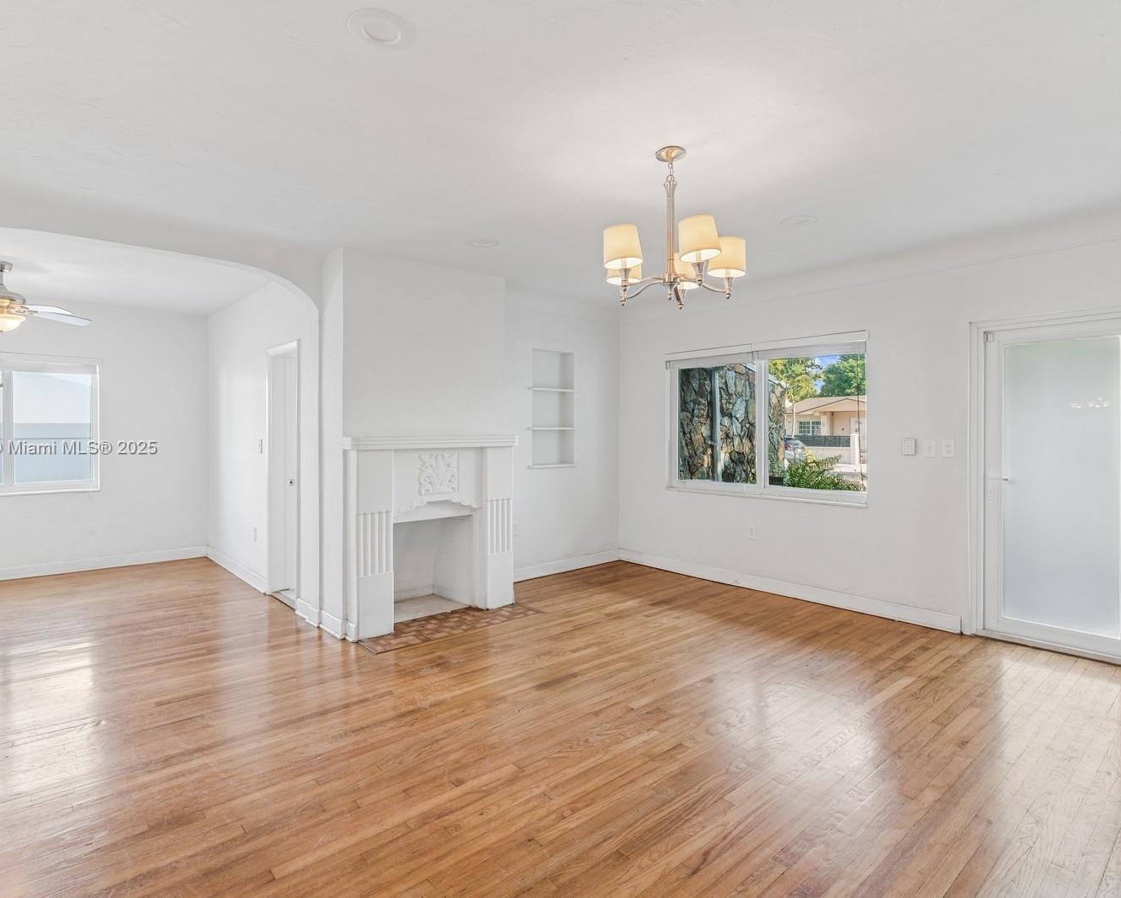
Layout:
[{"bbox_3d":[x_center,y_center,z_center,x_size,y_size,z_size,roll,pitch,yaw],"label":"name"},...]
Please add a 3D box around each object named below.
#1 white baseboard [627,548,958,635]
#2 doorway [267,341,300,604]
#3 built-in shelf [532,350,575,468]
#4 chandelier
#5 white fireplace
[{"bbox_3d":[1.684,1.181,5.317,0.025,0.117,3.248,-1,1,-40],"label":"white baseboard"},{"bbox_3d":[-2.167,0.205,4.785,0.130,2.047,0.784,-1,1,-42],"label":"doorway"},{"bbox_3d":[-0.126,-0.387,5.931,0.560,1.136,0.225,-1,1,-42],"label":"built-in shelf"},{"bbox_3d":[0.492,-0.987,2.646,0.650,0.660,0.650,0,1,0],"label":"chandelier"},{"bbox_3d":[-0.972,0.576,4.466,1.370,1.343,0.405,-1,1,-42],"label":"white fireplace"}]

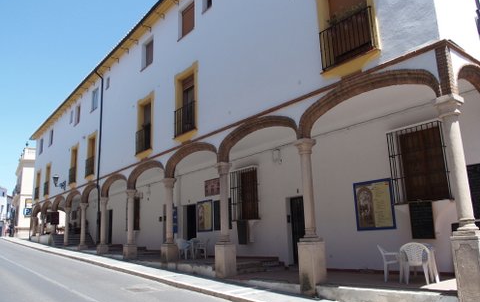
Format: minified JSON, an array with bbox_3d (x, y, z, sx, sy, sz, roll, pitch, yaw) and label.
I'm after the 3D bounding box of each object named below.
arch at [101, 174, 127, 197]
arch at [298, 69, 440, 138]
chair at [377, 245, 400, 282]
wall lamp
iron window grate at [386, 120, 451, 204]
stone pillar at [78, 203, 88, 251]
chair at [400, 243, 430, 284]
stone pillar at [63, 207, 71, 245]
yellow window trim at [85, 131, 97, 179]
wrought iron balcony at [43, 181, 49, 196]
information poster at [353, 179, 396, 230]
[{"bbox_3d":[-6.065,1.714,19.221,0.369,0.930,3.443,7,-15,-37],"label":"arch"},{"bbox_3d":[2.487,-1.009,7.968,0.325,0.910,3.237,8,-16,-37],"label":"arch"},{"bbox_3d":[3.130,2.335,8.139,0.540,0.770,0.550,-5,-13,15],"label":"chair"},{"bbox_3d":[-11.670,2.045,25.058,0.800,1.015,0.400,8,-16,-37],"label":"wall lamp"},{"bbox_3d":[4.350,0.334,9.439,0.195,1.836,1.371,8,-16,-37],"label":"iron window grate"},{"bbox_3d":[-8.908,4.253,21.999,0.460,2.544,0.460,8,-16,-37],"label":"stone pillar"},{"bbox_3d":[3.570,2.254,7.849,0.570,0.800,0.550,-9,-14,27],"label":"chair"},{"bbox_3d":[-11.012,4.804,24.660,0.400,2.375,0.400,8,-16,-37],"label":"stone pillar"},{"bbox_3d":[-8.551,0.290,22.195,0.213,2.741,1.491,7,-15,-37],"label":"yellow window trim"},{"bbox_3d":[-14.969,2.982,30.052,0.199,0.994,1.349,7,-15,-37],"label":"wrought iron balcony"},{"bbox_3d":[3.476,1.415,10.116,0.057,1.257,1.108,7,-15,-37],"label":"information poster"}]

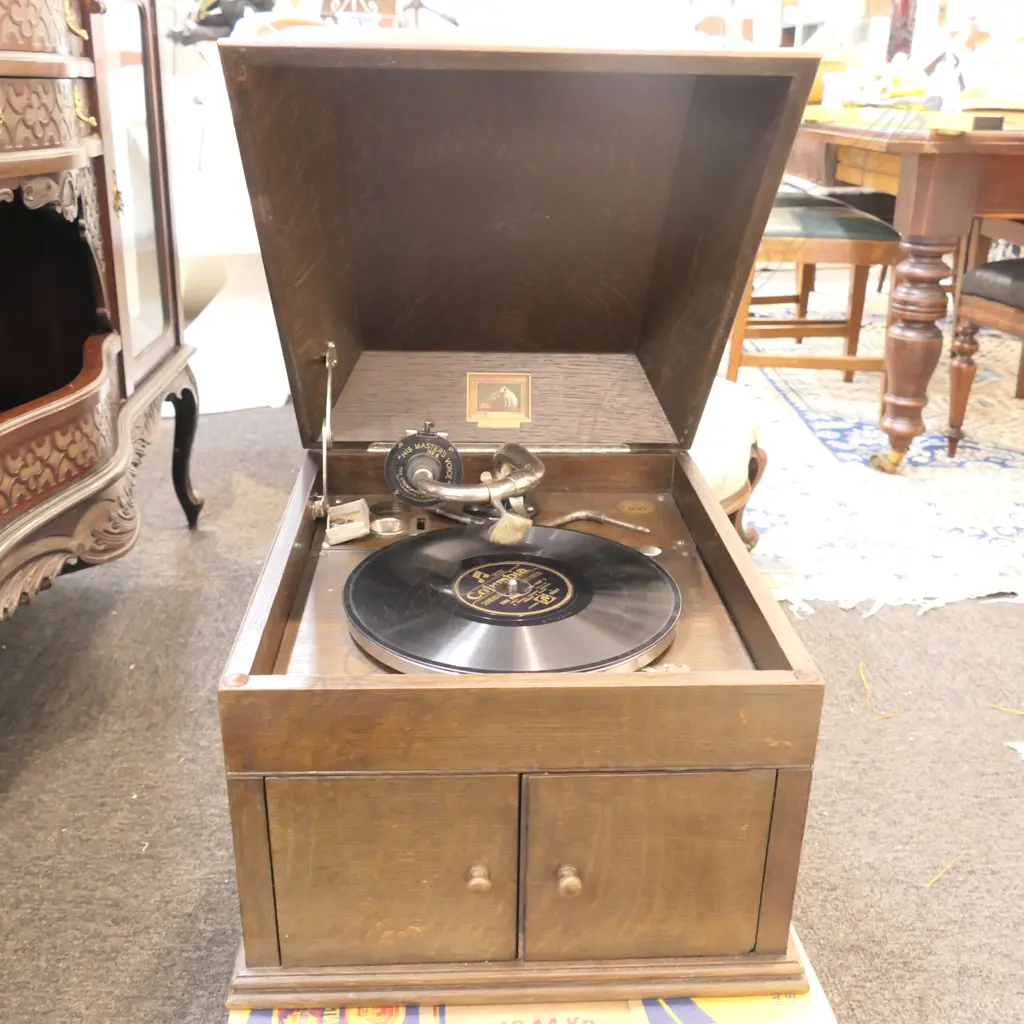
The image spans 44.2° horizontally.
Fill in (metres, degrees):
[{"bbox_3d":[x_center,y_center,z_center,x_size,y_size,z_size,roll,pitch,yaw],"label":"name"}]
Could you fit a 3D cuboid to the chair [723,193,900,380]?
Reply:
[{"bbox_3d":[0.742,-0.701,3.187,0.490,0.900,0.460,1,22,0],"label":"chair"}]

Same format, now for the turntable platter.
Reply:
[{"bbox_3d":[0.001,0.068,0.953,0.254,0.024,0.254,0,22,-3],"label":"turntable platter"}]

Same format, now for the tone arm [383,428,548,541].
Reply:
[{"bbox_3d":[-0.040,-0.032,1.089,0.135,0.120,0.165,3,22,5],"label":"tone arm"}]

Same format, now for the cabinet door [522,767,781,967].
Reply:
[{"bbox_3d":[0.087,0.234,0.833,0.163,0.146,0.028,0,22,-3],"label":"cabinet door"}]

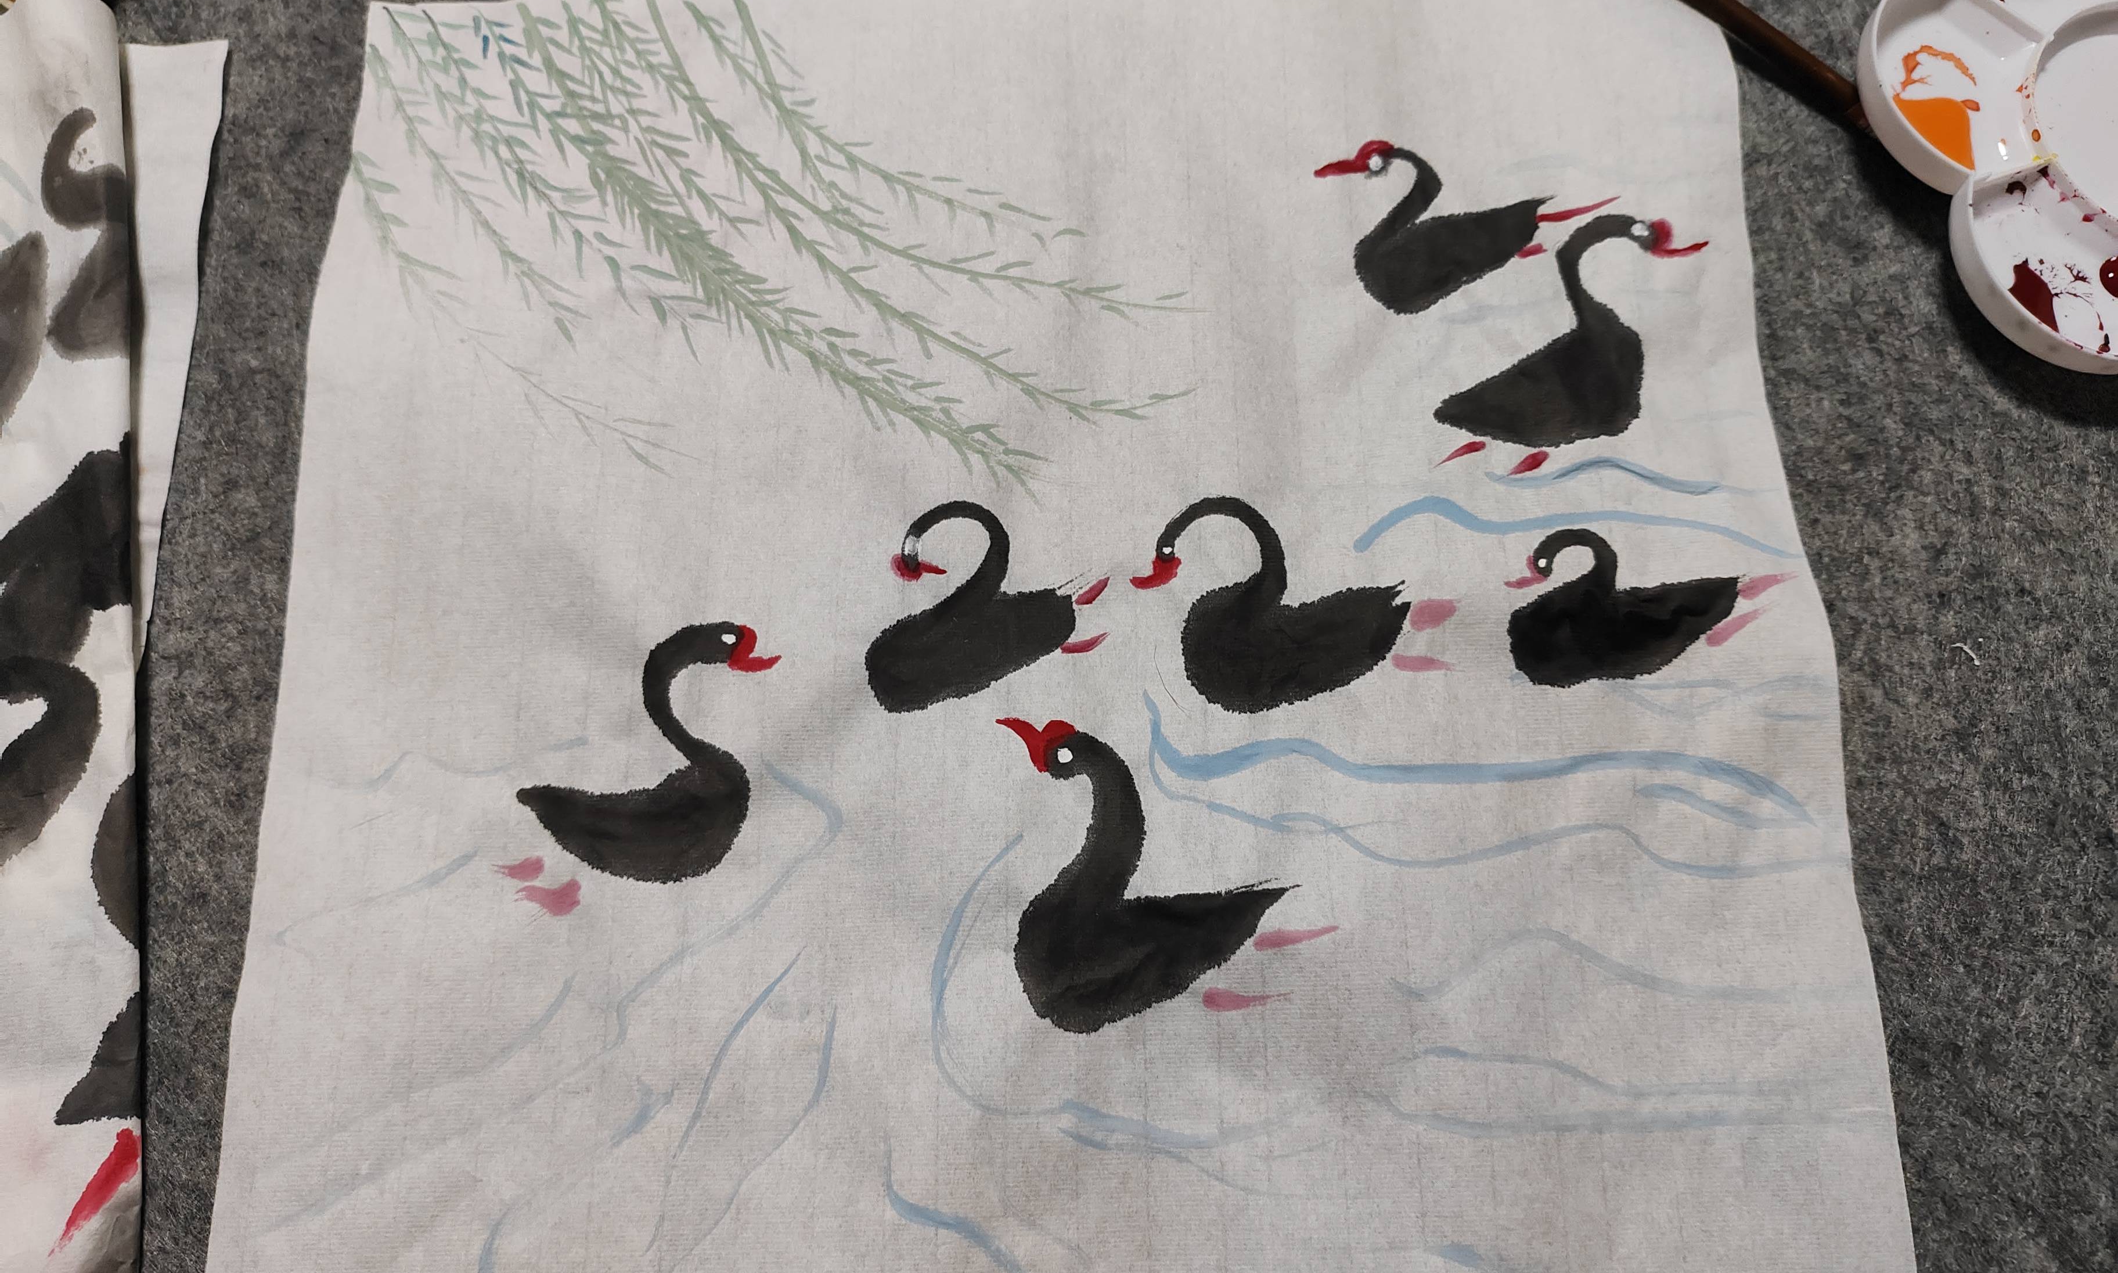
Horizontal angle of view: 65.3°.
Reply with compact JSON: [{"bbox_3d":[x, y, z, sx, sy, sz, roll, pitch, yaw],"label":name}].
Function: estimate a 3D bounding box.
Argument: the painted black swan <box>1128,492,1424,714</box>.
[{"bbox_3d":[0.066,-0.011,0.497,0.089,0.003,0.069,0,73,0],"label":"painted black swan"}]

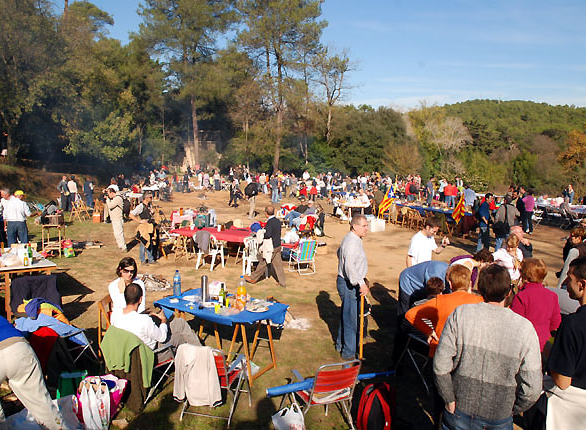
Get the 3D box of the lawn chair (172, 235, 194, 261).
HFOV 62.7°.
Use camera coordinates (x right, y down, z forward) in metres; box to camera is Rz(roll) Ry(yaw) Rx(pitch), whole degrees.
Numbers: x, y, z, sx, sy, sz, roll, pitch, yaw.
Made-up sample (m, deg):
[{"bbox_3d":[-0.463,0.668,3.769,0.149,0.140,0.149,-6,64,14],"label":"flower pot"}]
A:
[{"bbox_3d":[-2.830,0.769,12.271,0.480,0.760,0.500,3,5,30],"label":"lawn chair"}]

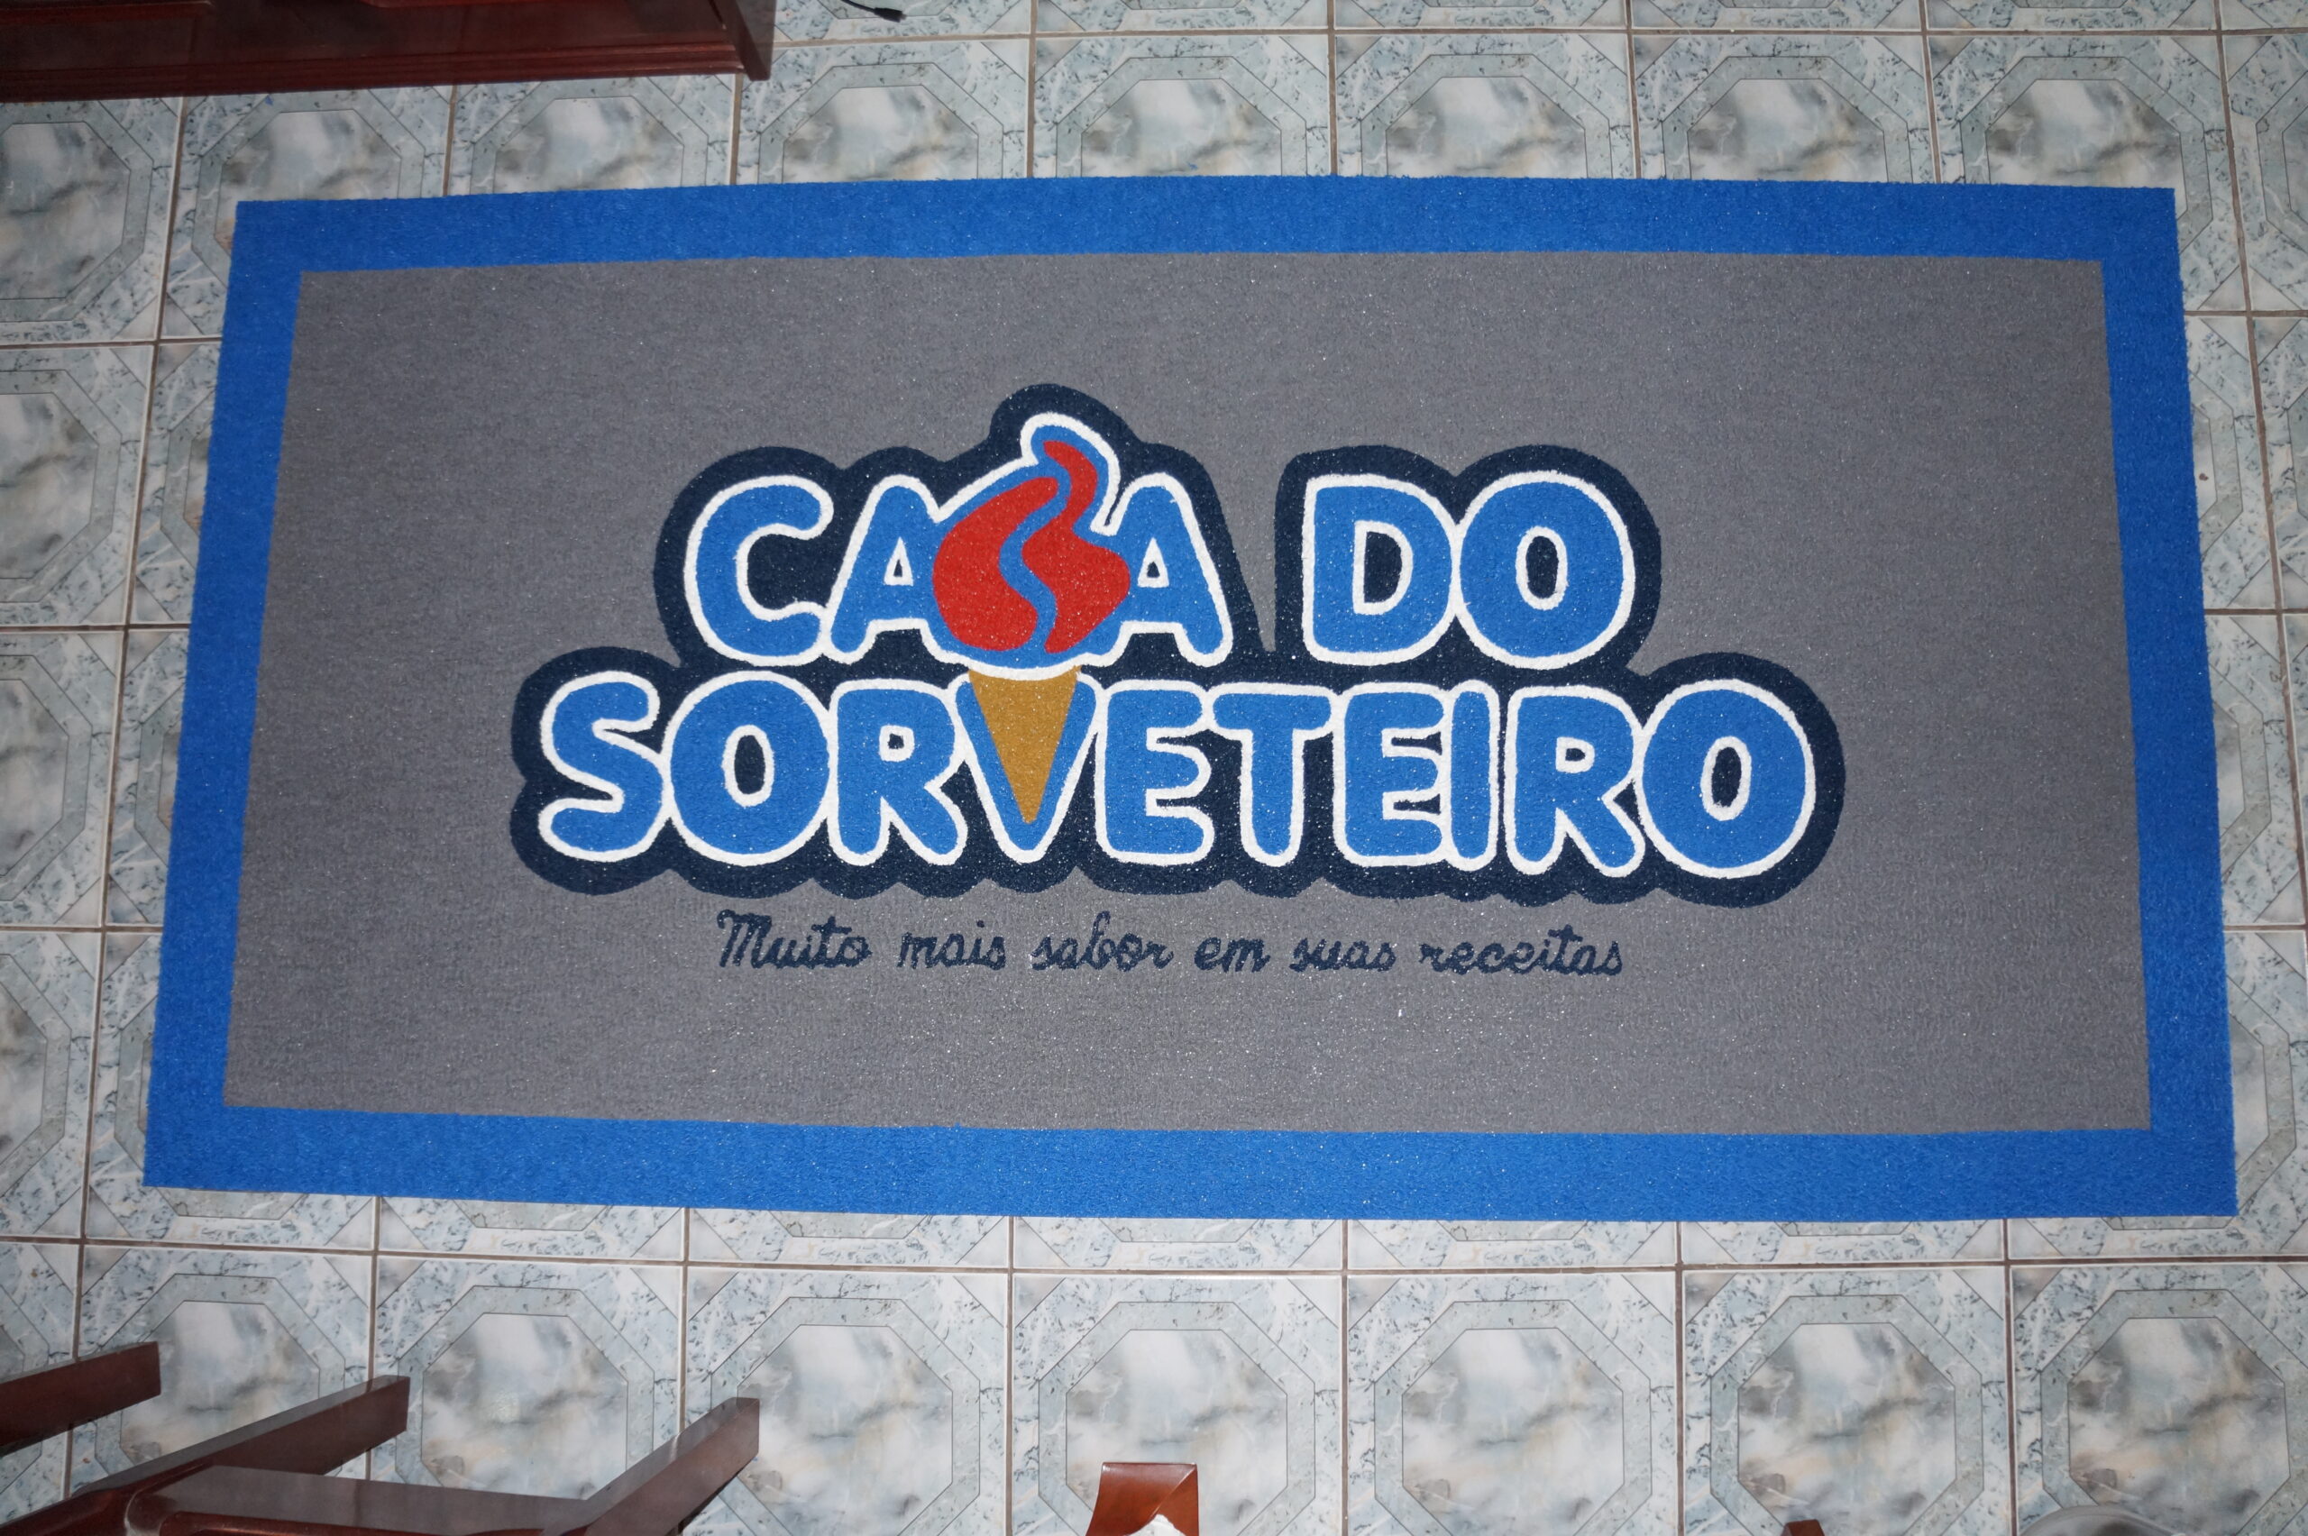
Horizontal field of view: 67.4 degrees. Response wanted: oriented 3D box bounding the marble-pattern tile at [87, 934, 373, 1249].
[{"bbox_3d":[-0.880,0.308,1.664,0.301,0.010,0.301,0,82,2],"label":"marble-pattern tile"}]

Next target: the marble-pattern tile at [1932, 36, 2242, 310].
[{"bbox_3d":[0.923,-0.590,1.714,0.301,0.010,0.301,0,82,2],"label":"marble-pattern tile"}]

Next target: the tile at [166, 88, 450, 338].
[{"bbox_3d":[-0.873,-0.585,1.787,0.301,0.010,0.301,0,82,2],"label":"tile"}]

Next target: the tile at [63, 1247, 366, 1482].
[{"bbox_3d":[-0.872,0.600,1.623,0.301,0.010,0.301,0,82,2],"label":"tile"}]

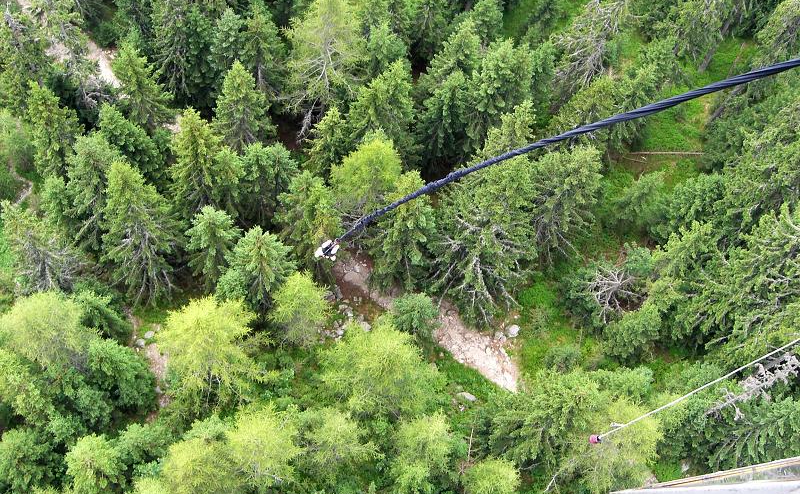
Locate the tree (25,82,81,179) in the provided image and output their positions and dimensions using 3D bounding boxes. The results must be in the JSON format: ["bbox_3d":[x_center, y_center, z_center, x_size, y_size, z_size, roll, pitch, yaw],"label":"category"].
[{"bbox_3d":[-28.720,-9.030,71.520,4.220,13.390,4.220,2,59,-3],"label":"tree"}]

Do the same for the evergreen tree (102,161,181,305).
[{"bbox_3d":[-15.900,-1.110,51.620,4.800,12.840,4.800,0,58,-7],"label":"evergreen tree"}]

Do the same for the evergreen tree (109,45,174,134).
[{"bbox_3d":[-23.120,-13.870,76.340,5.430,11.850,5.430,2,59,-3],"label":"evergreen tree"}]

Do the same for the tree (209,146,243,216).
[{"bbox_3d":[-11.570,-4.390,57.740,2.160,6.900,2.160,0,58,-7],"label":"tree"}]

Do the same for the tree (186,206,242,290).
[{"bbox_3d":[-14.890,-0.300,68.430,4.500,10.810,4.500,2,59,-3],"label":"tree"}]

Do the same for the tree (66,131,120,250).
[{"bbox_3d":[-19.442,-3.427,56.256,3.570,13.760,3.570,14,61,0],"label":"tree"}]

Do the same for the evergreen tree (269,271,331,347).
[{"bbox_3d":[-6.506,3.919,56.269,3.810,10.290,3.810,3,62,-6],"label":"evergreen tree"}]

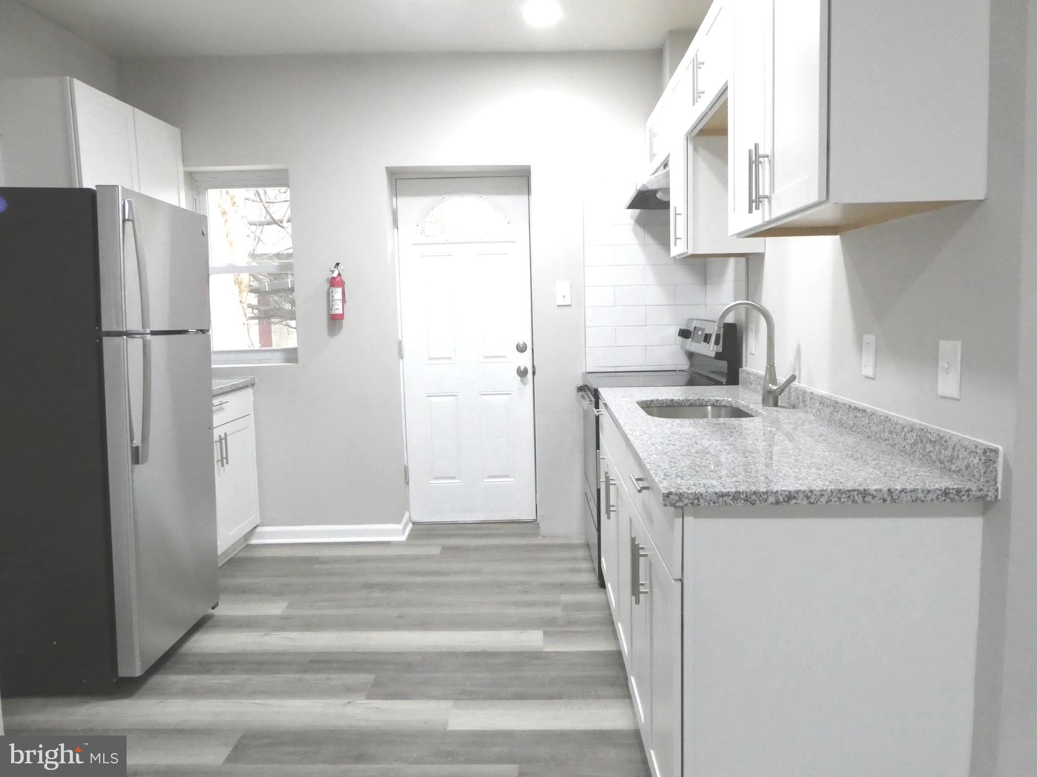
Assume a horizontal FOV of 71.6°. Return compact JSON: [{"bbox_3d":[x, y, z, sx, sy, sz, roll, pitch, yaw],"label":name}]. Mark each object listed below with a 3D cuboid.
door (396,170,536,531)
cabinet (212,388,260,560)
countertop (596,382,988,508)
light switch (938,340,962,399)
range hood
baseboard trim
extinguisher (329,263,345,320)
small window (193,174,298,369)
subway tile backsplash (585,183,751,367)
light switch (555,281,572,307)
[{"bbox_3d":[-0.290,-0.200,4.181,0.755,2.002,0.040,-1,6,2],"label":"door"},{"bbox_3d":[-1.750,0.466,3.601,0.602,0.880,0.683,-1,6,2],"label":"cabinet"},{"bbox_3d":[0.612,0.071,2.187,0.637,0.098,1.732,-1,6,2],"label":"countertop"},{"bbox_3d":[0.900,-0.038,1.501,0.010,0.117,0.076,-1,6,2],"label":"light switch"},{"bbox_3d":[0.741,-0.975,3.381,0.423,0.167,0.600,-1,6,2],"label":"range hood"},{"bbox_3d":[-1.046,0.787,4.118,0.849,0.092,0.347,-1,6,2],"label":"baseboard trim"},{"bbox_3d":[-0.950,-0.508,3.755,0.078,0.297,0.095,-1,6,2],"label":"extinguisher"},{"bbox_3d":[-1.448,-0.647,3.941,0.572,1.037,0.076,-1,6,2],"label":"small window"},{"bbox_3d":[0.648,-0.537,3.362,0.625,0.978,0.772,-1,6,2],"label":"subway tile backsplash"},{"bbox_3d":[0.238,-0.496,3.765,0.073,0.119,0.010,-1,6,2],"label":"light switch"}]

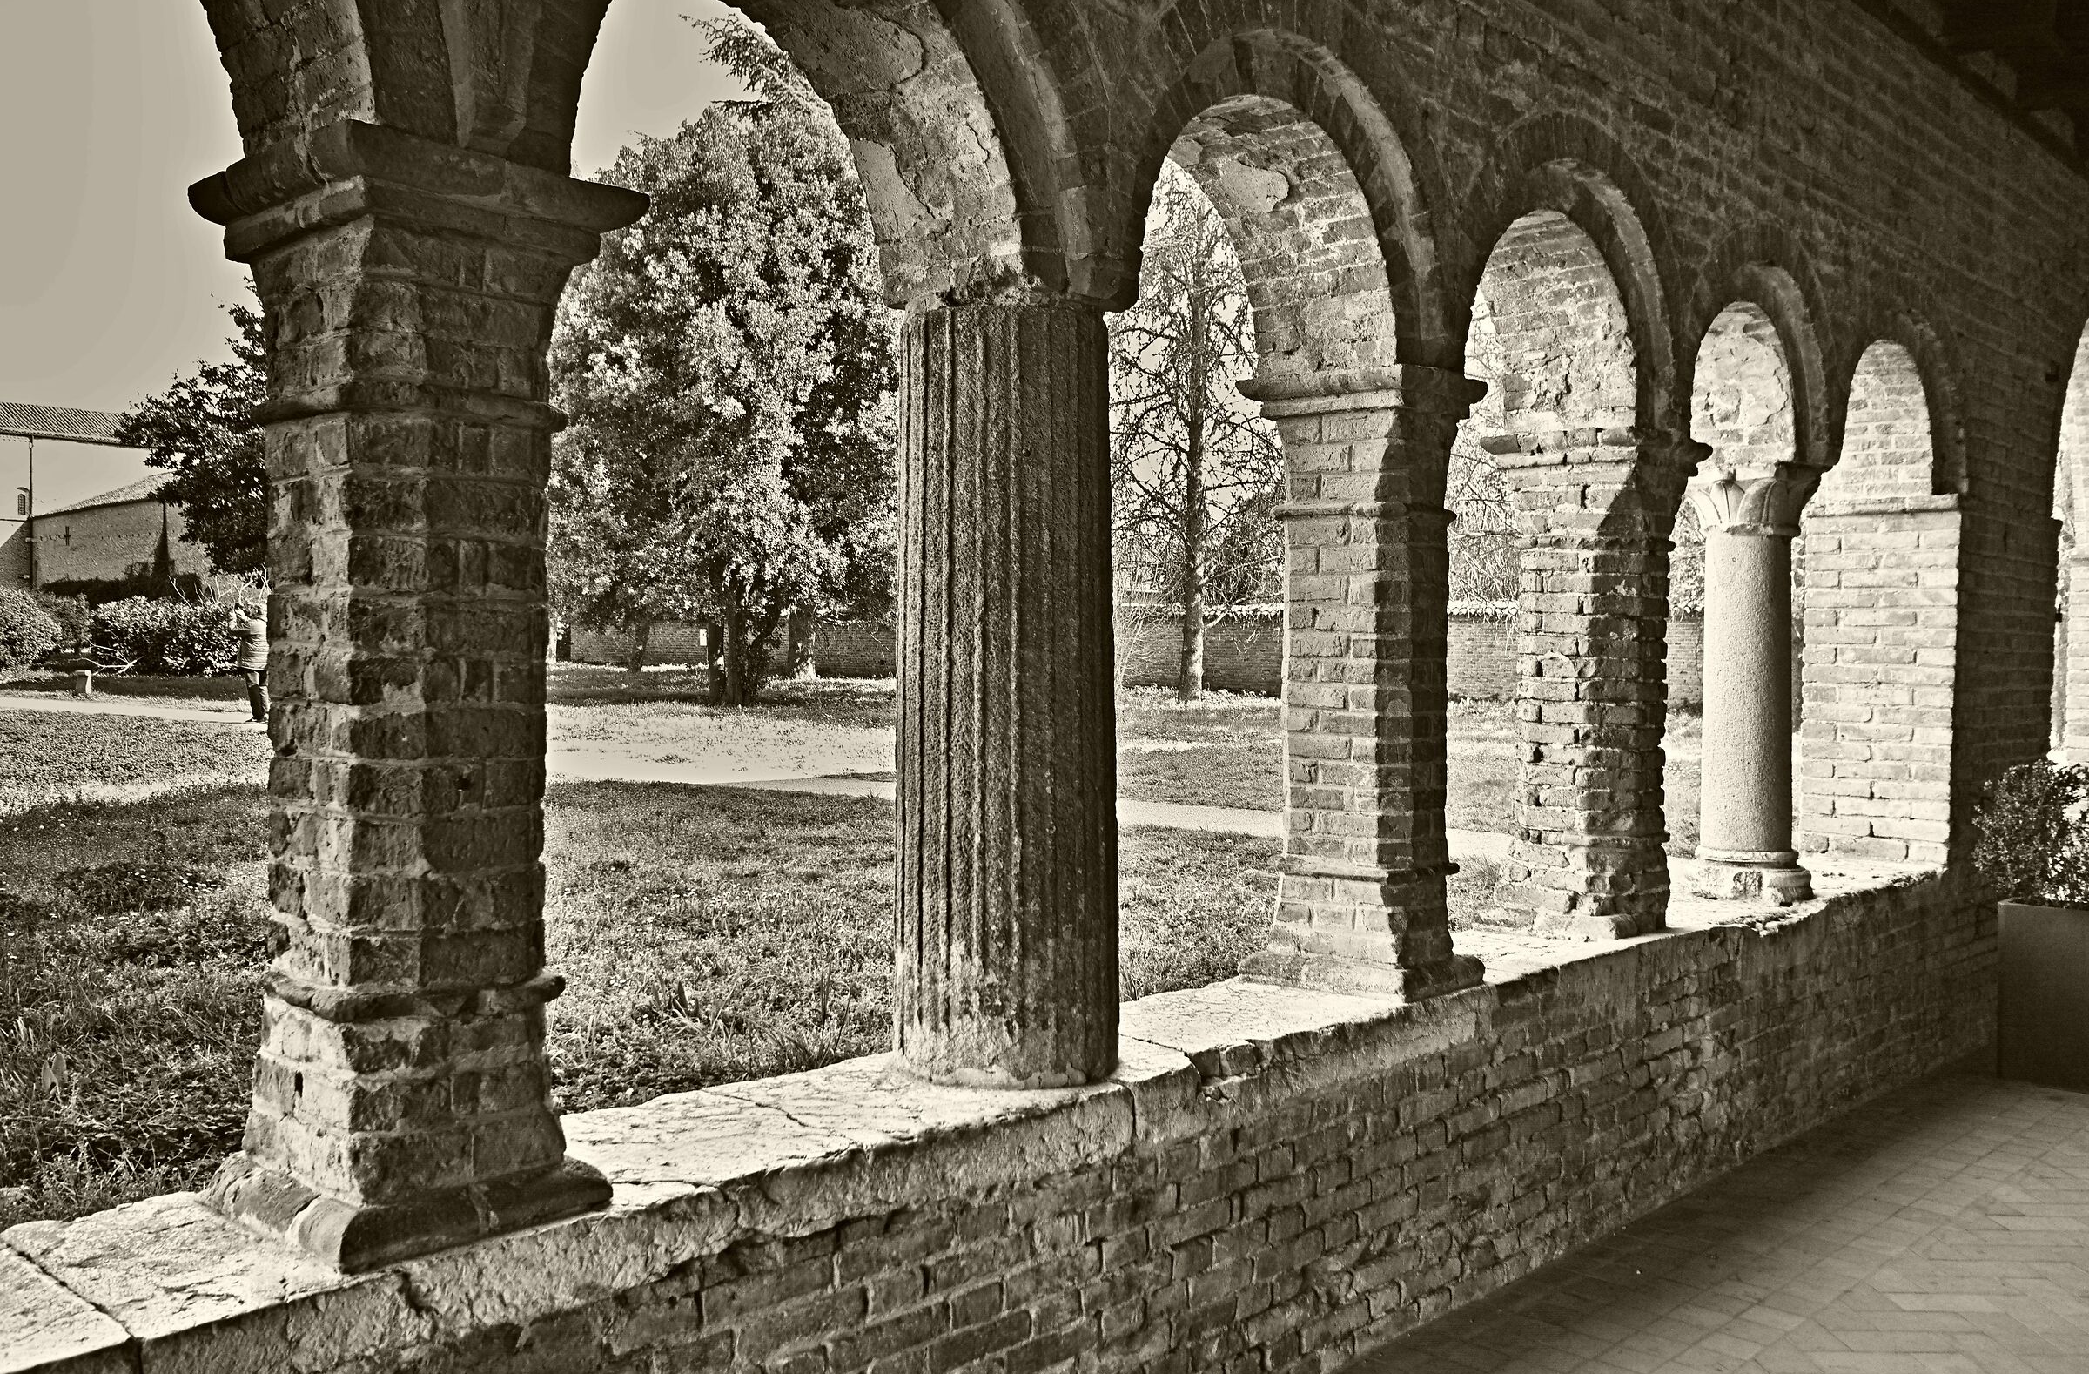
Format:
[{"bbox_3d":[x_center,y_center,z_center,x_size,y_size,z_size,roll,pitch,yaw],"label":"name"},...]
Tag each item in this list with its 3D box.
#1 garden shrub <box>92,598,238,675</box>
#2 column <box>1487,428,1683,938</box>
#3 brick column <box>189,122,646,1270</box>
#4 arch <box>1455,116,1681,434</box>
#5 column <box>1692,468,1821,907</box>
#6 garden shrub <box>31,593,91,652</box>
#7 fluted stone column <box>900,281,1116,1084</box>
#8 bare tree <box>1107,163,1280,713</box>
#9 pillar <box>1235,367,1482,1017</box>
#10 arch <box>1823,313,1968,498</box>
[{"bbox_3d":[-25.237,-1.383,49.980,4.313,2.298,2.800,0,1,-27],"label":"garden shrub"},{"bbox_3d":[1.701,-0.003,5.410,0.478,1.523,0.470,1,1,44],"label":"column"},{"bbox_3d":[-0.896,0.012,2.506,0.450,1.458,0.442,1,1,43],"label":"brick column"},{"bbox_3d":[1.244,-1.133,4.876,0.502,0.778,1.328,1,1,44],"label":"arch"},{"bbox_3d":[2.377,-0.030,5.842,0.324,1.446,0.324,1,1,43],"label":"column"},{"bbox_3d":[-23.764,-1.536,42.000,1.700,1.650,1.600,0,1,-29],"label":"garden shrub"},{"bbox_3d":[-0.079,0.002,3.476,0.446,1.490,0.446,0,1,0],"label":"fluted stone column"},{"bbox_3d":[3.246,-5.898,36.890,5.200,12.354,5.000,0,1,5],"label":"bare tree"},{"bbox_3d":[0.812,-0.007,4.456,0.502,1.531,0.405,1,1,44],"label":"pillar"},{"bbox_3d":[3.093,-1.111,6.806,0.502,0.689,1.361,1,1,44],"label":"arch"}]

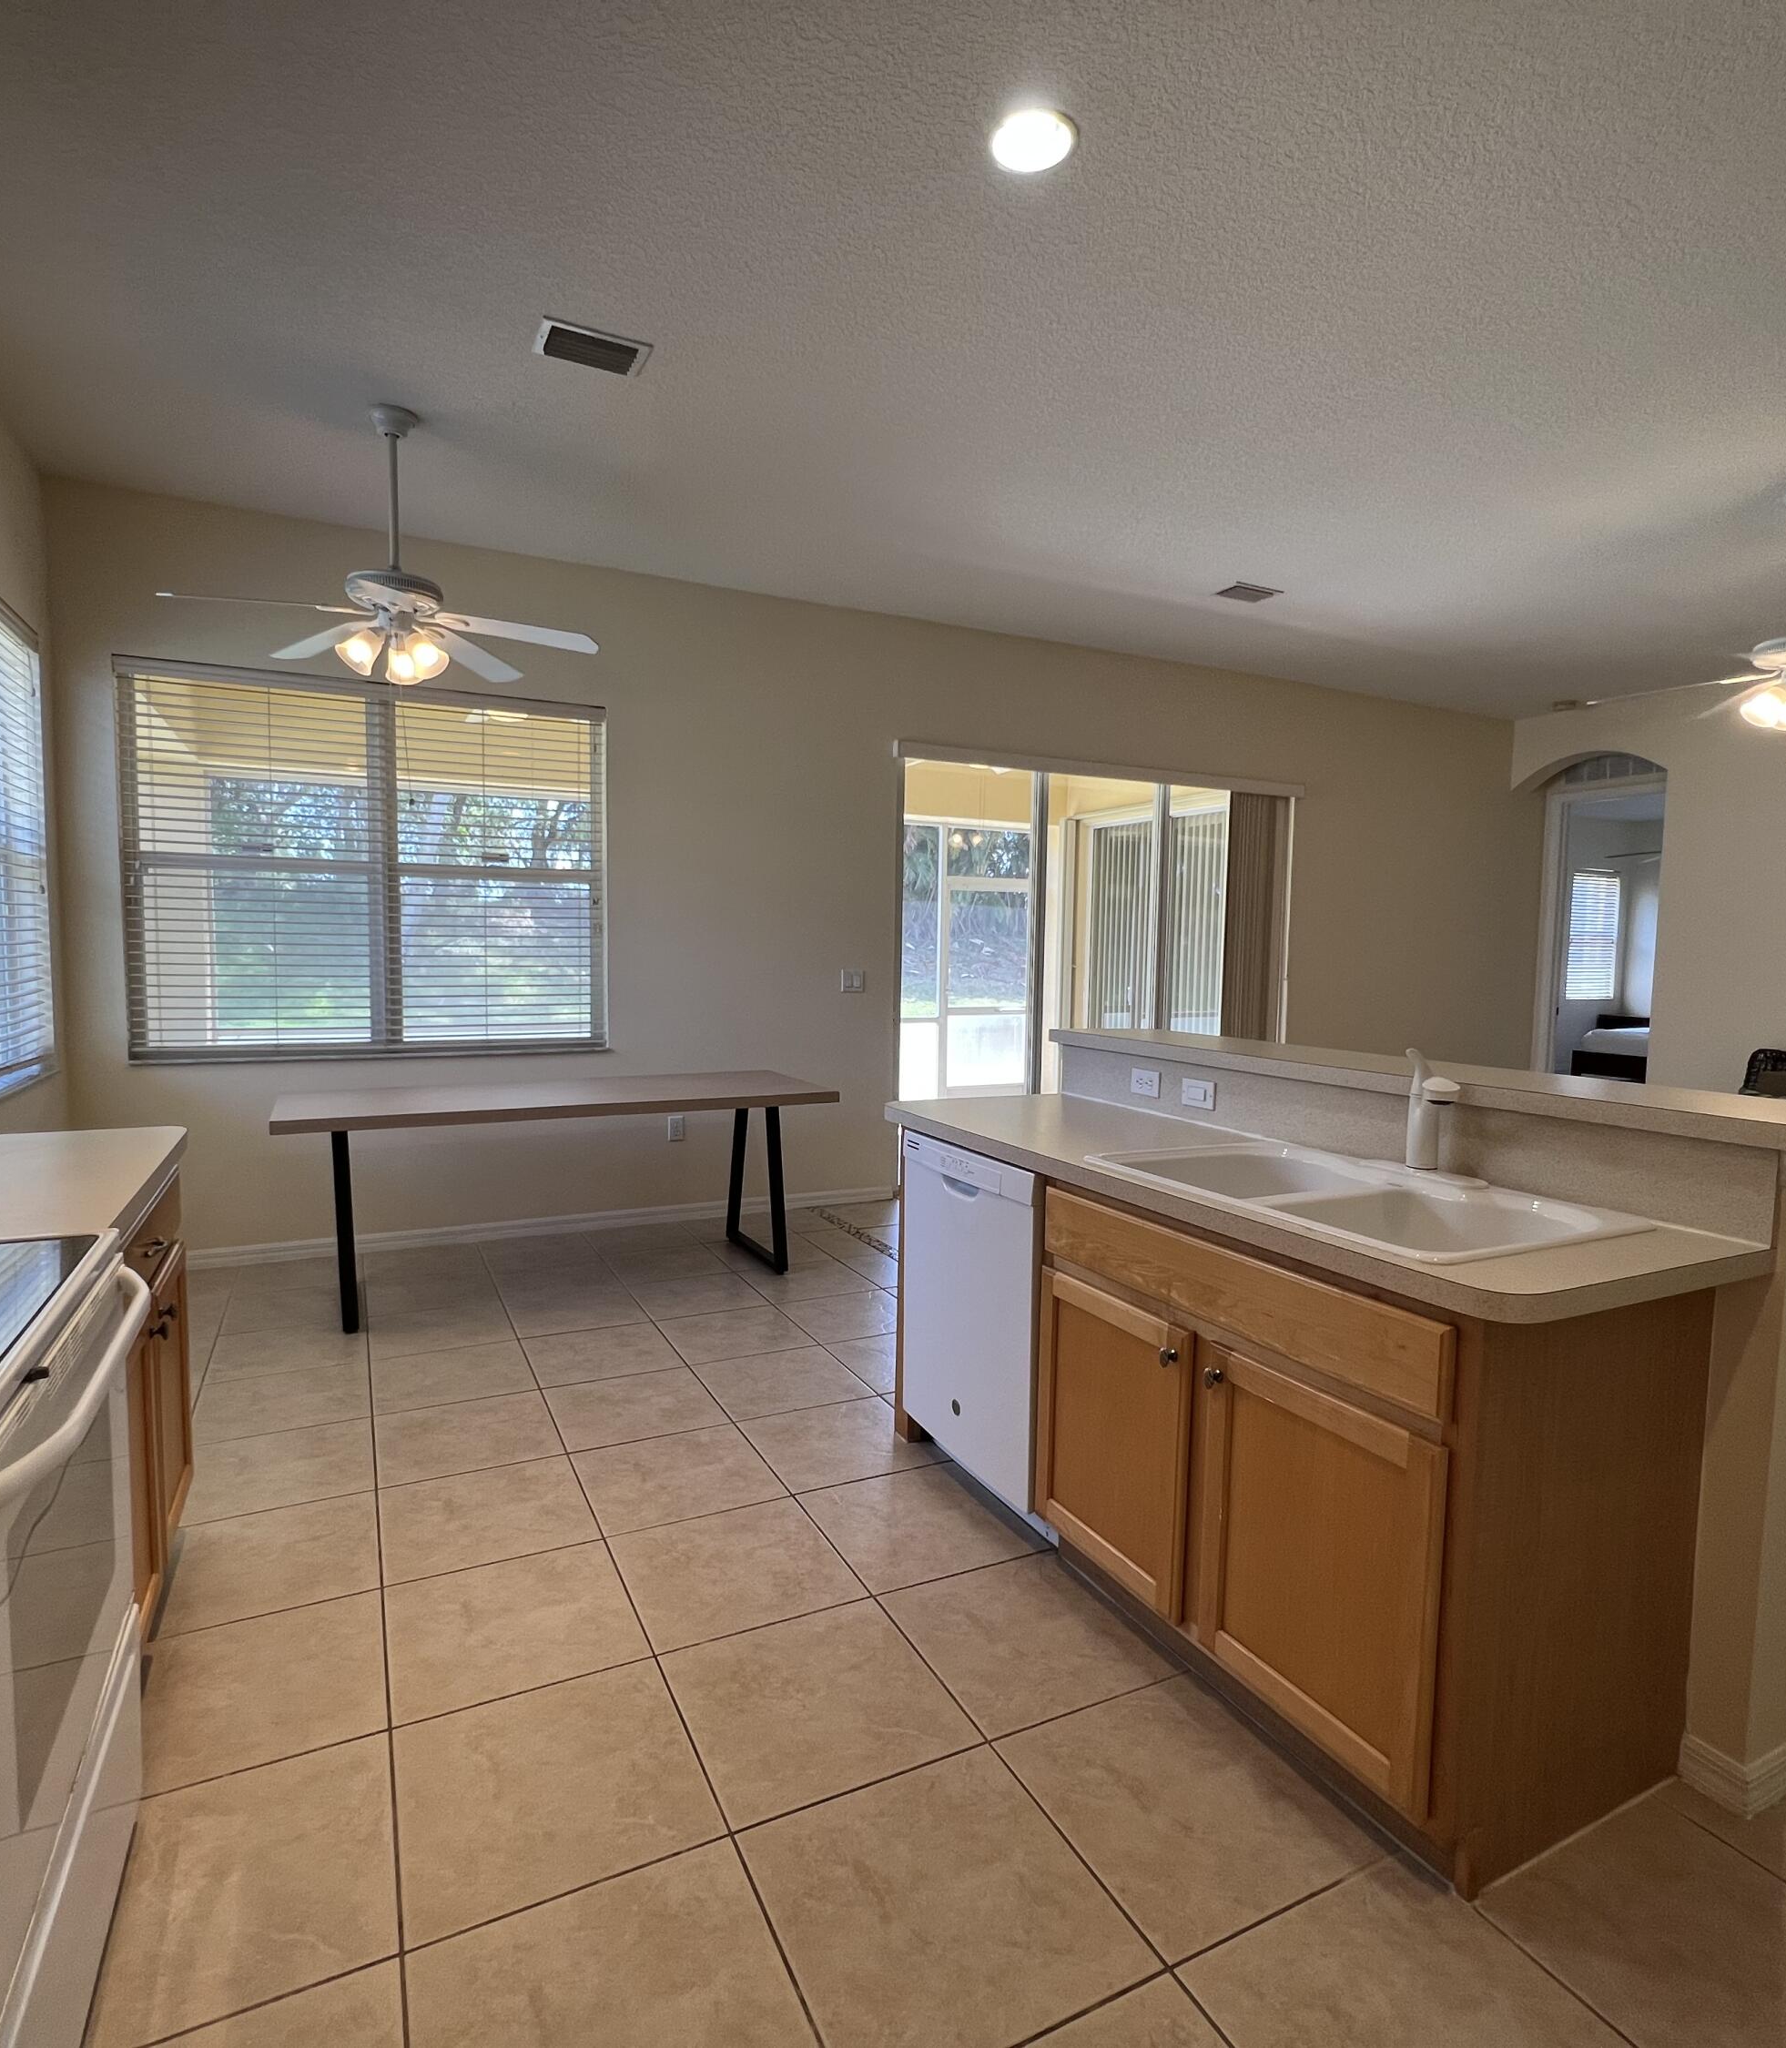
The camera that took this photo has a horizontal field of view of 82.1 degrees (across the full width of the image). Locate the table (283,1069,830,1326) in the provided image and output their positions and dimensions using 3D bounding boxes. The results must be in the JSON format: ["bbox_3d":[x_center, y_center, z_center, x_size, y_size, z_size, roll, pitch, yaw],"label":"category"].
[{"bbox_3d":[-1.338,0.649,4.210,2.046,0.745,0.755,-2,5,-27],"label":"table"}]

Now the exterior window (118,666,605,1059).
[{"bbox_3d":[-2.146,-0.637,4.364,1.817,1.519,0.060,-1,5,-26],"label":"exterior window"}]

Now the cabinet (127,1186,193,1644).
[{"bbox_3d":[-1.716,0.756,1.857,0.606,0.874,0.894,-2,5,-27],"label":"cabinet"}]

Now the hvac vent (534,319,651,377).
[{"bbox_3d":[-0.846,-1.906,2.901,0.298,0.020,0.184,-2,5,-27],"label":"hvac vent"}]

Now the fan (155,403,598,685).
[{"bbox_3d":[-1.608,-1.521,3.292,1.291,0.854,1.271,-2,5,-27],"label":"fan"}]

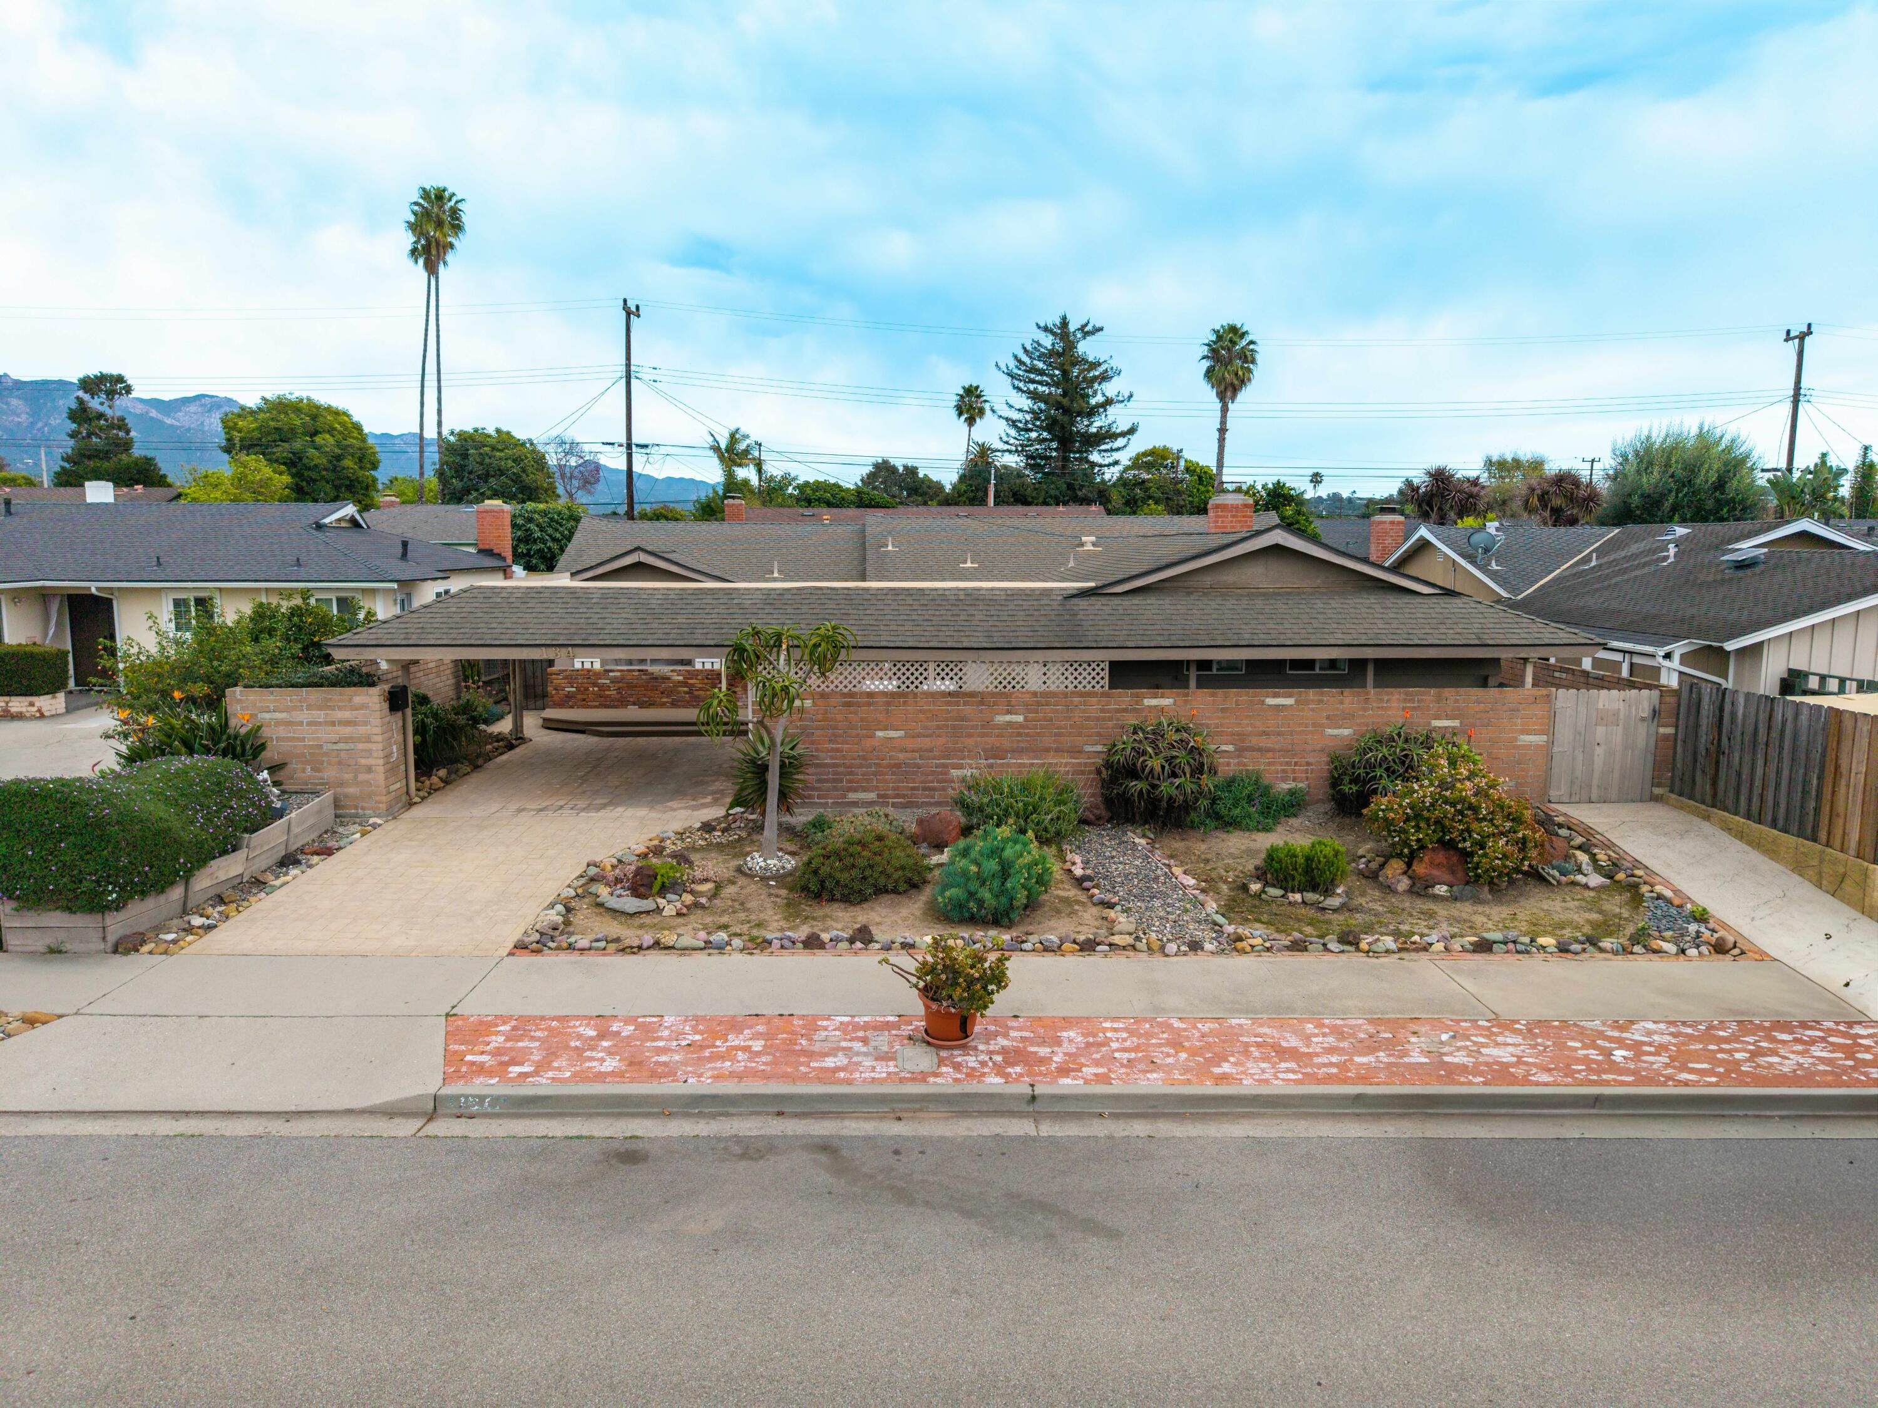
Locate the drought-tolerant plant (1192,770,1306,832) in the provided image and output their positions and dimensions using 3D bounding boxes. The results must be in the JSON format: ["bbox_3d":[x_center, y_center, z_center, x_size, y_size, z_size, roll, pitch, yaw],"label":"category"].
[{"bbox_3d":[4.165,1.259,17.558,1.440,0.740,0.980,0,7,0],"label":"drought-tolerant plant"}]

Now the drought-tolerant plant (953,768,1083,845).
[{"bbox_3d":[1.040,1.288,17.260,1.650,0.800,1.300,0,7,0],"label":"drought-tolerant plant"}]

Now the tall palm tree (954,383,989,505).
[{"bbox_3d":[2.877,-19.274,113.463,3.100,17.000,3.100,0,7,0],"label":"tall palm tree"}]

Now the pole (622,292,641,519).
[{"bbox_3d":[-9.801,-7.684,42.325,0.561,10.627,1.800,0,9,0],"label":"pole"}]

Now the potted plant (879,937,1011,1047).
[{"bbox_3d":[0.055,2.342,10.831,1.098,0.849,0.800,0,9,0],"label":"potted plant"}]

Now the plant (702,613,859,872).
[{"bbox_3d":[-1.947,0.425,15.634,1.903,2.881,1.700,0,9,0],"label":"plant"}]

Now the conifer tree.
[{"bbox_3d":[7.544,-15.548,78.552,8.372,15.215,8.600,0,9,0],"label":"conifer tree"}]

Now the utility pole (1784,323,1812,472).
[{"bbox_3d":[28.771,-7.737,44.340,0.933,10.123,1.800,0,9,0],"label":"utility pole"}]

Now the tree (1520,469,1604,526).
[{"bbox_3d":[19.501,-4.413,40.771,2.500,5.850,2.300,0,7,0],"label":"tree"}]

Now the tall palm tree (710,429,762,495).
[{"bbox_3d":[-12.133,-11.286,77.189,3.000,10.300,3.000,0,7,0],"label":"tall palm tree"}]

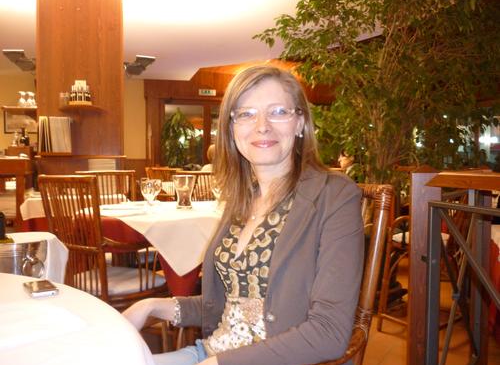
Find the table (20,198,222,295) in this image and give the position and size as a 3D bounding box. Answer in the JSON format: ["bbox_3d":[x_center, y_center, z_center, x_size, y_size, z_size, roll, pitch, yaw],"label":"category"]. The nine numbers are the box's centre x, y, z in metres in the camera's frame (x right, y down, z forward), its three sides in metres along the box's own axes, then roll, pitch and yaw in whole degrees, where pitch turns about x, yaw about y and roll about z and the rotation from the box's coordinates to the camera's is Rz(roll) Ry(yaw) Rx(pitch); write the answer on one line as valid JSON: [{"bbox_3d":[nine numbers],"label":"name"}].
[{"bbox_3d":[-0.462,0.526,2.859,1.100,0.750,1.080,0,3,0],"label":"table"}]

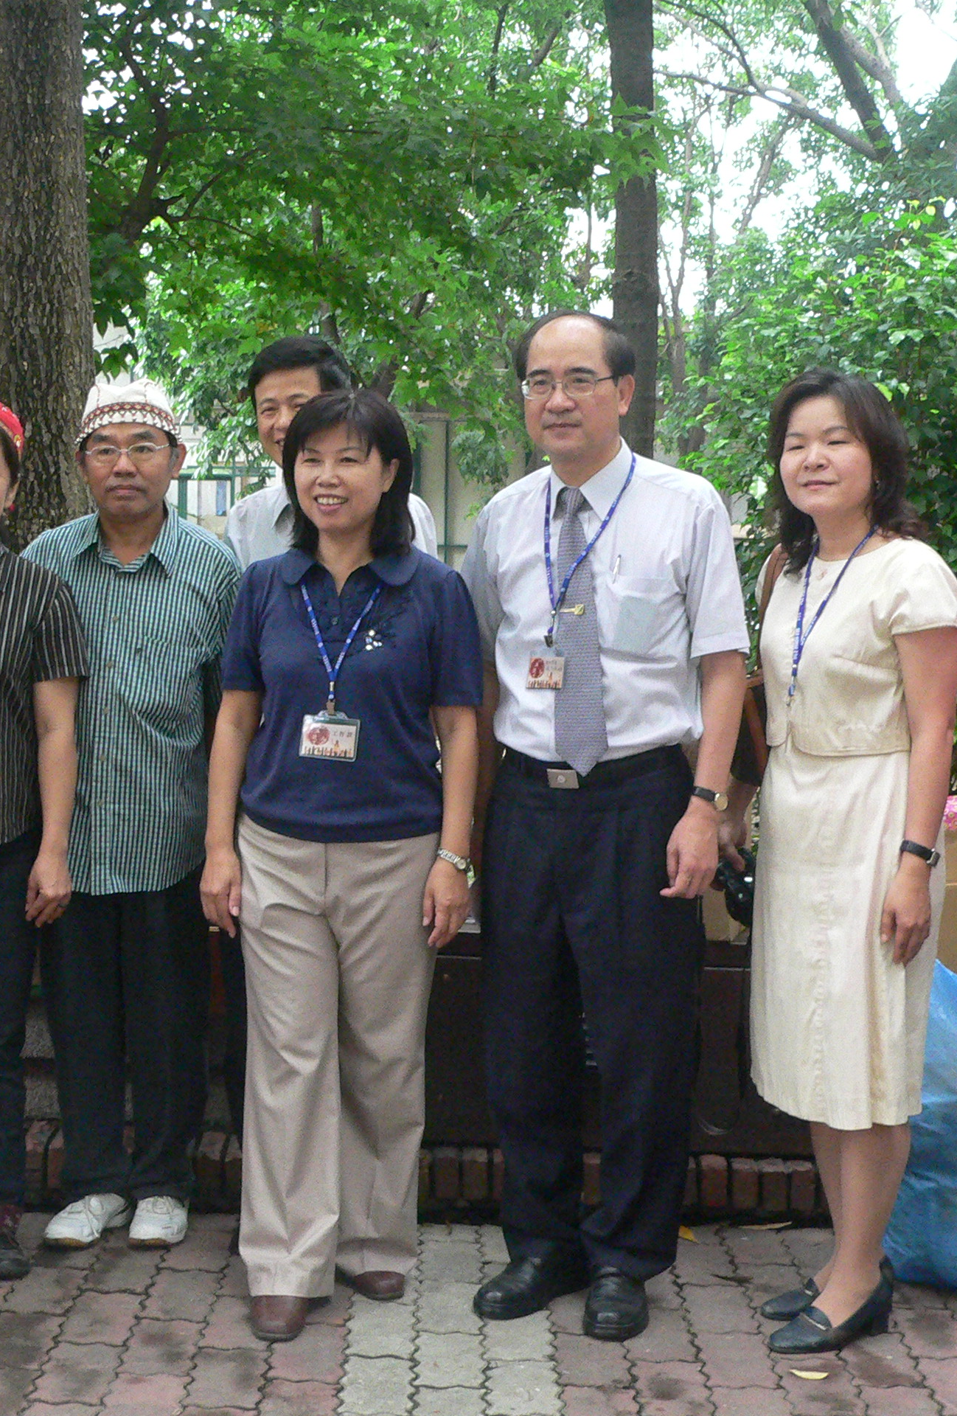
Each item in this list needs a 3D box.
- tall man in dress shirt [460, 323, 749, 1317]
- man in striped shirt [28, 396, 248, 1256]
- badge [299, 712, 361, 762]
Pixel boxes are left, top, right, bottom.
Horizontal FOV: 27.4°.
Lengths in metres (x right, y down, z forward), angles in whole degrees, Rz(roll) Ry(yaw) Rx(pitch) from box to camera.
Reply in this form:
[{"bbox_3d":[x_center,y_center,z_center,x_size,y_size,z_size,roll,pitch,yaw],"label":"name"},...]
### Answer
[{"bbox_3d":[0.215,0.191,3.465,0.540,1.750,0.330,3,5,23],"label":"tall man in dress shirt"},{"bbox_3d":[-0.671,0.202,3.775,0.520,1.640,0.310,2,4,12],"label":"man in striped shirt"},{"bbox_3d":[-0.253,0.048,3.340,0.104,0.084,0.008,5,4,8],"label":"badge"}]

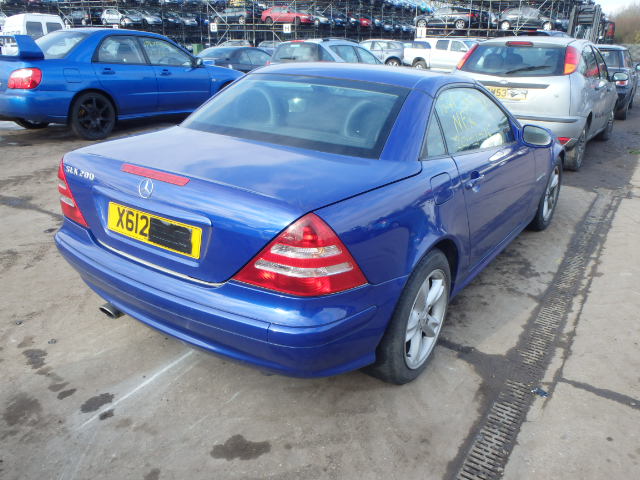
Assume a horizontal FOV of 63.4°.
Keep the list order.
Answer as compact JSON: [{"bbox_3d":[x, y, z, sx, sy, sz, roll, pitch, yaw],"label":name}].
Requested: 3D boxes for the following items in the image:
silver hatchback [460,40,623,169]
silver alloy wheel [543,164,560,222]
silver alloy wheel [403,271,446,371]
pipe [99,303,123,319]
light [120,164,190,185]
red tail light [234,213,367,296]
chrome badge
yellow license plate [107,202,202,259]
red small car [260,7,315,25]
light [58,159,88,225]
[{"bbox_3d":[3.157,-2.055,7.352,1.720,1.460,4.170,14,25,31],"label":"silver hatchback"},{"bbox_3d":[1.728,-0.374,4.048,0.170,0.430,0.430,15,25,33],"label":"silver alloy wheel"},{"bbox_3d":[0.378,0.315,2.187,0.170,0.430,0.430,14,25,31],"label":"silver alloy wheel"},{"bbox_3d":[-0.891,0.297,2.297,0.100,0.070,0.140,14,25,31],"label":"pipe"},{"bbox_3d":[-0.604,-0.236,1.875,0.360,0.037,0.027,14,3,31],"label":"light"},{"bbox_3d":[-0.061,0.030,1.677,0.443,0.285,0.180,7,22,15],"label":"red tail light"},{"bbox_3d":[-0.624,-0.185,1.864,0.080,0.080,0.013,14,10,31],"label":"chrome badge"},{"bbox_3d":[-0.625,-0.040,1.921,0.520,0.111,0.012,14,14,31],"label":"yellow license plate"},{"bbox_3d":[-2.499,-17.244,39.800,4.000,1.370,1.680,11,23,24],"label":"red small car"},{"bbox_3d":[-1.066,-0.228,2.312,0.180,0.285,0.443,-15,26,-35],"label":"light"}]

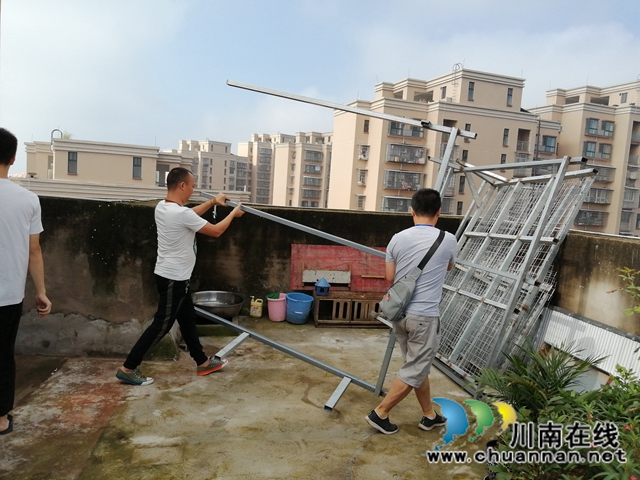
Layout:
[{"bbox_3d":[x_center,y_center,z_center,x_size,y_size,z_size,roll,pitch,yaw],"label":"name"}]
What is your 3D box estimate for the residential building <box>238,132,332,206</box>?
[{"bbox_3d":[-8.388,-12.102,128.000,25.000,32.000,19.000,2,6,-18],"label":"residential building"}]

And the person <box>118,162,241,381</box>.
[{"bbox_3d":[-1.055,0.267,3.650,0.930,1.650,0.520,2,6,-15],"label":"person"}]

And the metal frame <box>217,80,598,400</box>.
[{"bbox_3d":[0.420,-0.050,4.300,2.850,2.300,2.250,2,6,-20],"label":"metal frame"}]

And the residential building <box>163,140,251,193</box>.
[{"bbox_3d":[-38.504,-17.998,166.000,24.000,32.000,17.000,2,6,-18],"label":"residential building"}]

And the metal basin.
[{"bbox_3d":[-1.076,0.706,5.029,0.580,0.170,0.580,4,6,0],"label":"metal basin"}]

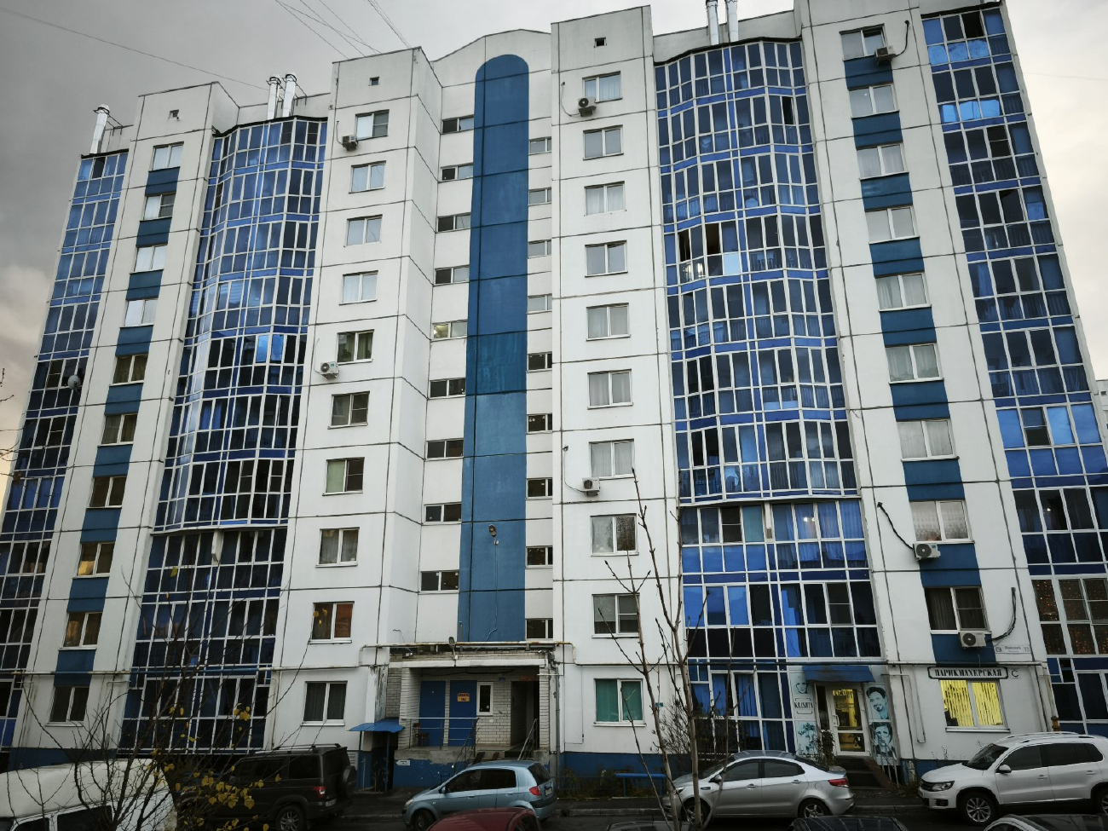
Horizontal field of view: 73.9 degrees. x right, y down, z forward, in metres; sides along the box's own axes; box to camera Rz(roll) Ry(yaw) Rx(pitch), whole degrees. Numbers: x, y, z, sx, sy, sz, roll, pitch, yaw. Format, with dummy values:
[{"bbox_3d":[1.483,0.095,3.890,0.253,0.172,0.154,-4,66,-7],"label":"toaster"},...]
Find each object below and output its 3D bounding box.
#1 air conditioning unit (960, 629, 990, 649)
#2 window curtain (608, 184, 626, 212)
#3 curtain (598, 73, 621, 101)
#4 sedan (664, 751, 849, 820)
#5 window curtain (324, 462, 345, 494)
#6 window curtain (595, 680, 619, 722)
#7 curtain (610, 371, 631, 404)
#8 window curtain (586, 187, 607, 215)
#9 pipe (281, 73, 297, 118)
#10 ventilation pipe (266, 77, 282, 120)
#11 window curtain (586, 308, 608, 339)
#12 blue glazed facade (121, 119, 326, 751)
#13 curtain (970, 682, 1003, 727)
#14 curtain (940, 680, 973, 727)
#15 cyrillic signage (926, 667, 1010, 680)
[{"bbox_3d":[13.003,6.971,22.935,0.790,0.550,0.300,-4,-17,12],"label":"air conditioning unit"},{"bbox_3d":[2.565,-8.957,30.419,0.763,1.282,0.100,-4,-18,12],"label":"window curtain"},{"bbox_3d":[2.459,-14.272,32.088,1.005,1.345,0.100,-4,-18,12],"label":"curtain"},{"bbox_3d":[4.686,8.678,17.266,4.370,1.470,1.720,-7,-18,12],"label":"sedan"},{"bbox_3d":[-8.905,2.534,29.936,0.800,1.300,0.100,-4,-17,12],"label":"window curtain"},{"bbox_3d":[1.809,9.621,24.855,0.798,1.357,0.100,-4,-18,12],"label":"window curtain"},{"bbox_3d":[2.585,-1.070,28.239,0.700,1.242,0.100,-4,-18,12],"label":"curtain"},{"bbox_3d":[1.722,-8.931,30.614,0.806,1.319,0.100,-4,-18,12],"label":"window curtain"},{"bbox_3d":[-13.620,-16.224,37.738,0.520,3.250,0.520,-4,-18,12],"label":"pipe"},{"bbox_3d":[-14.238,-15.864,37.134,0.480,3.100,0.480,-4,-17,12],"label":"ventilation pipe"},{"bbox_3d":[1.740,-3.689,29.260,0.810,1.324,0.100,-4,-18,12],"label":"window curtain"},{"bbox_3d":[-13.773,-0.907,32.108,6.450,28.250,1.000,-4,-18,12],"label":"blue glazed facade"},{"bbox_3d":[13.324,8.847,22.594,0.673,1.252,0.100,-4,-18,12],"label":"curtain"},{"bbox_3d":[12.548,8.963,22.926,0.900,1.350,0.100,-4,-17,12],"label":"curtain"},{"bbox_3d":[12.764,7.946,22.698,2.236,0.365,0.060,-4,-18,12],"label":"cyrillic signage"}]

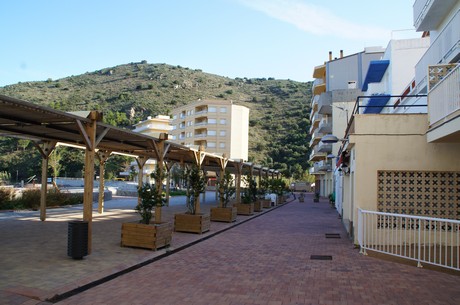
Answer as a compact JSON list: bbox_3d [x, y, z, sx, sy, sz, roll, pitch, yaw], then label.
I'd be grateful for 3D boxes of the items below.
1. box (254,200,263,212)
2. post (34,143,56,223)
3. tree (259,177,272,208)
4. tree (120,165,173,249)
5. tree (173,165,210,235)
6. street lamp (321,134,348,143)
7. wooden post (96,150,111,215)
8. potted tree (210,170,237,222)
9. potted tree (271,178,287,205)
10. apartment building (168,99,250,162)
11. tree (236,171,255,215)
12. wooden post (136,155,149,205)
[{"bbox_3d":[1.609,3.519,22.557,1.000,0.620,1.000,0,-6,15],"label":"box"},{"bbox_3d":[-7.252,1.098,13.570,0.200,3.167,1.000,0,-6,15],"label":"post"},{"bbox_3d":[2.736,3.053,26.412,1.050,2.343,1.050,0,-6,15],"label":"tree"},{"bbox_3d":[-2.136,1.406,9.056,1.000,2.052,1.000,0,-6,15],"label":"tree"},{"bbox_3d":[-1.261,1.587,12.028,1.000,2.305,1.000,0,-6,15],"label":"tree"},{"bbox_3d":[3.104,-0.406,10.200,0.760,0.240,0.500,0,-6,15],"label":"street lamp"},{"bbox_3d":[-6.289,1.467,17.071,0.200,3.150,1.000,0,-6,15],"label":"wooden post"},{"bbox_3d":[-0.233,1.986,15.769,1.000,2.278,1.000,0,-6,15],"label":"potted tree"},{"bbox_3d":[4.546,3.691,32.624,1.200,2.355,1.150,0,-6,15],"label":"potted tree"},{"bbox_3d":[-6.200,-1.570,94.000,10.200,21.600,22.000,7,-7,-41],"label":"apartment building"},{"bbox_3d":[0.833,2.299,19.769,1.000,2.474,1.000,0,-6,15],"label":"tree"},{"bbox_3d":[-5.286,1.818,20.564,0.200,3.171,1.000,0,-6,15],"label":"wooden post"}]

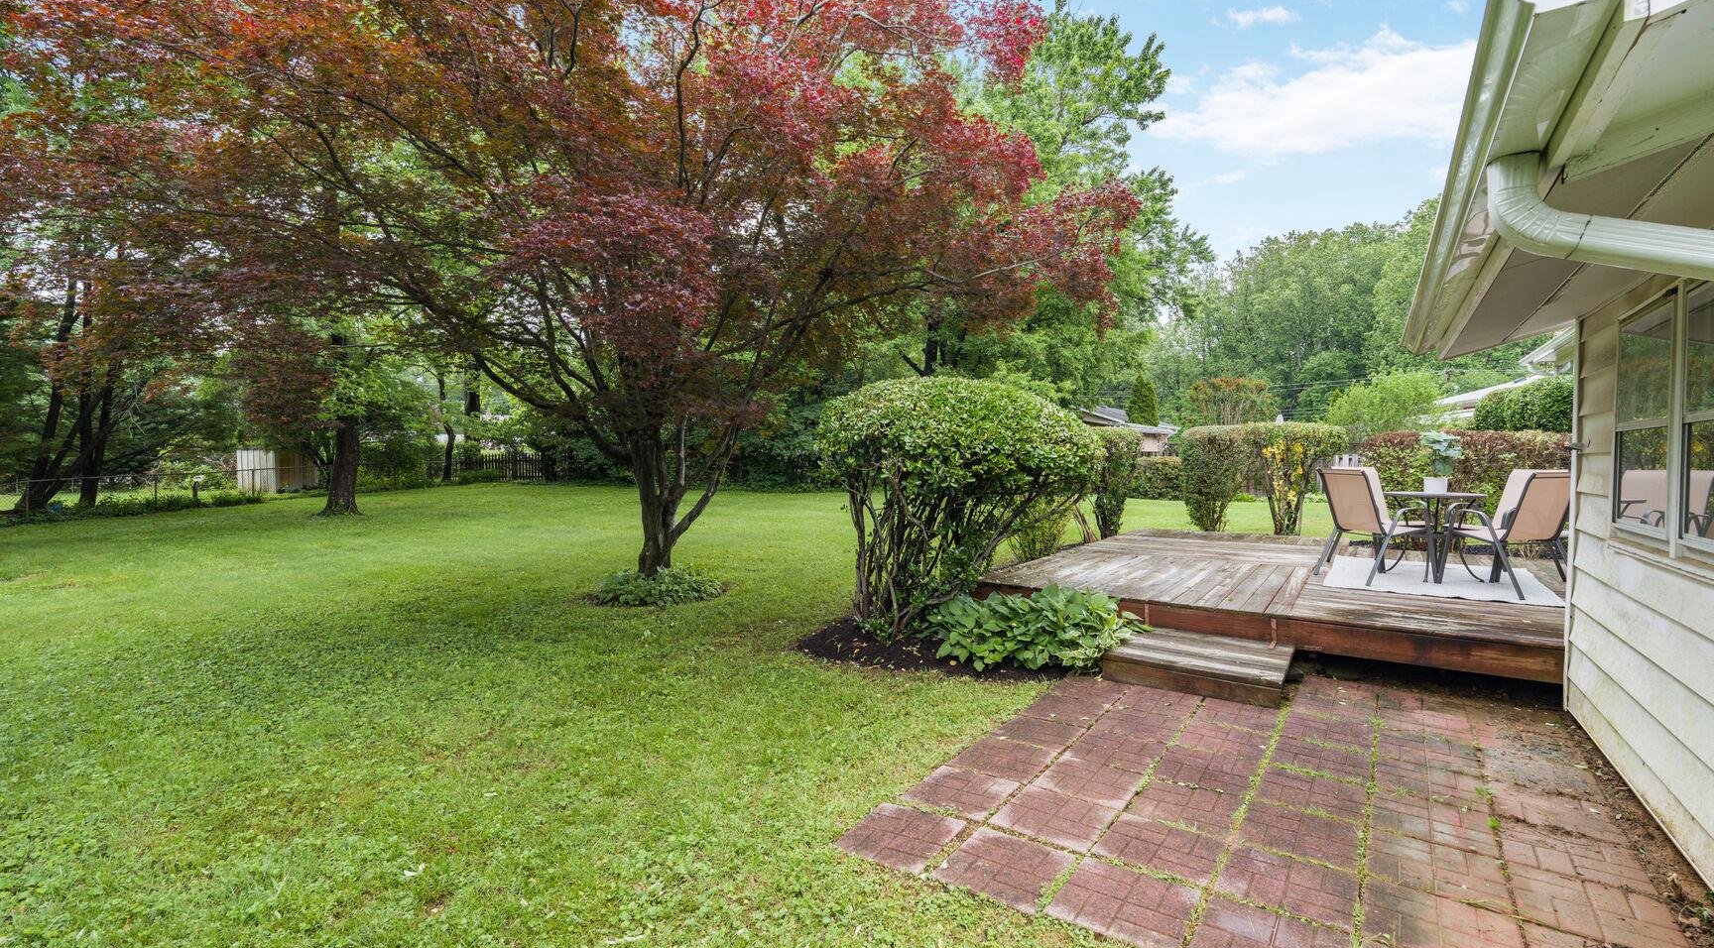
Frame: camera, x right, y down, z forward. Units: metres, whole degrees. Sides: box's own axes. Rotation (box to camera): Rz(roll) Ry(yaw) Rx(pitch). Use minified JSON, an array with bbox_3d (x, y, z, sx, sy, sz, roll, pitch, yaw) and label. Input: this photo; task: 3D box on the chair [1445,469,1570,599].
[{"bbox_3d":[5.116,0.459,5.965,0.580,0.930,0.700,0,1,-5],"label":"chair"}]

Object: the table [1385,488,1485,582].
[{"bbox_3d":[5.133,0.550,6.758,0.760,0.735,0.760,1,1,34],"label":"table"}]

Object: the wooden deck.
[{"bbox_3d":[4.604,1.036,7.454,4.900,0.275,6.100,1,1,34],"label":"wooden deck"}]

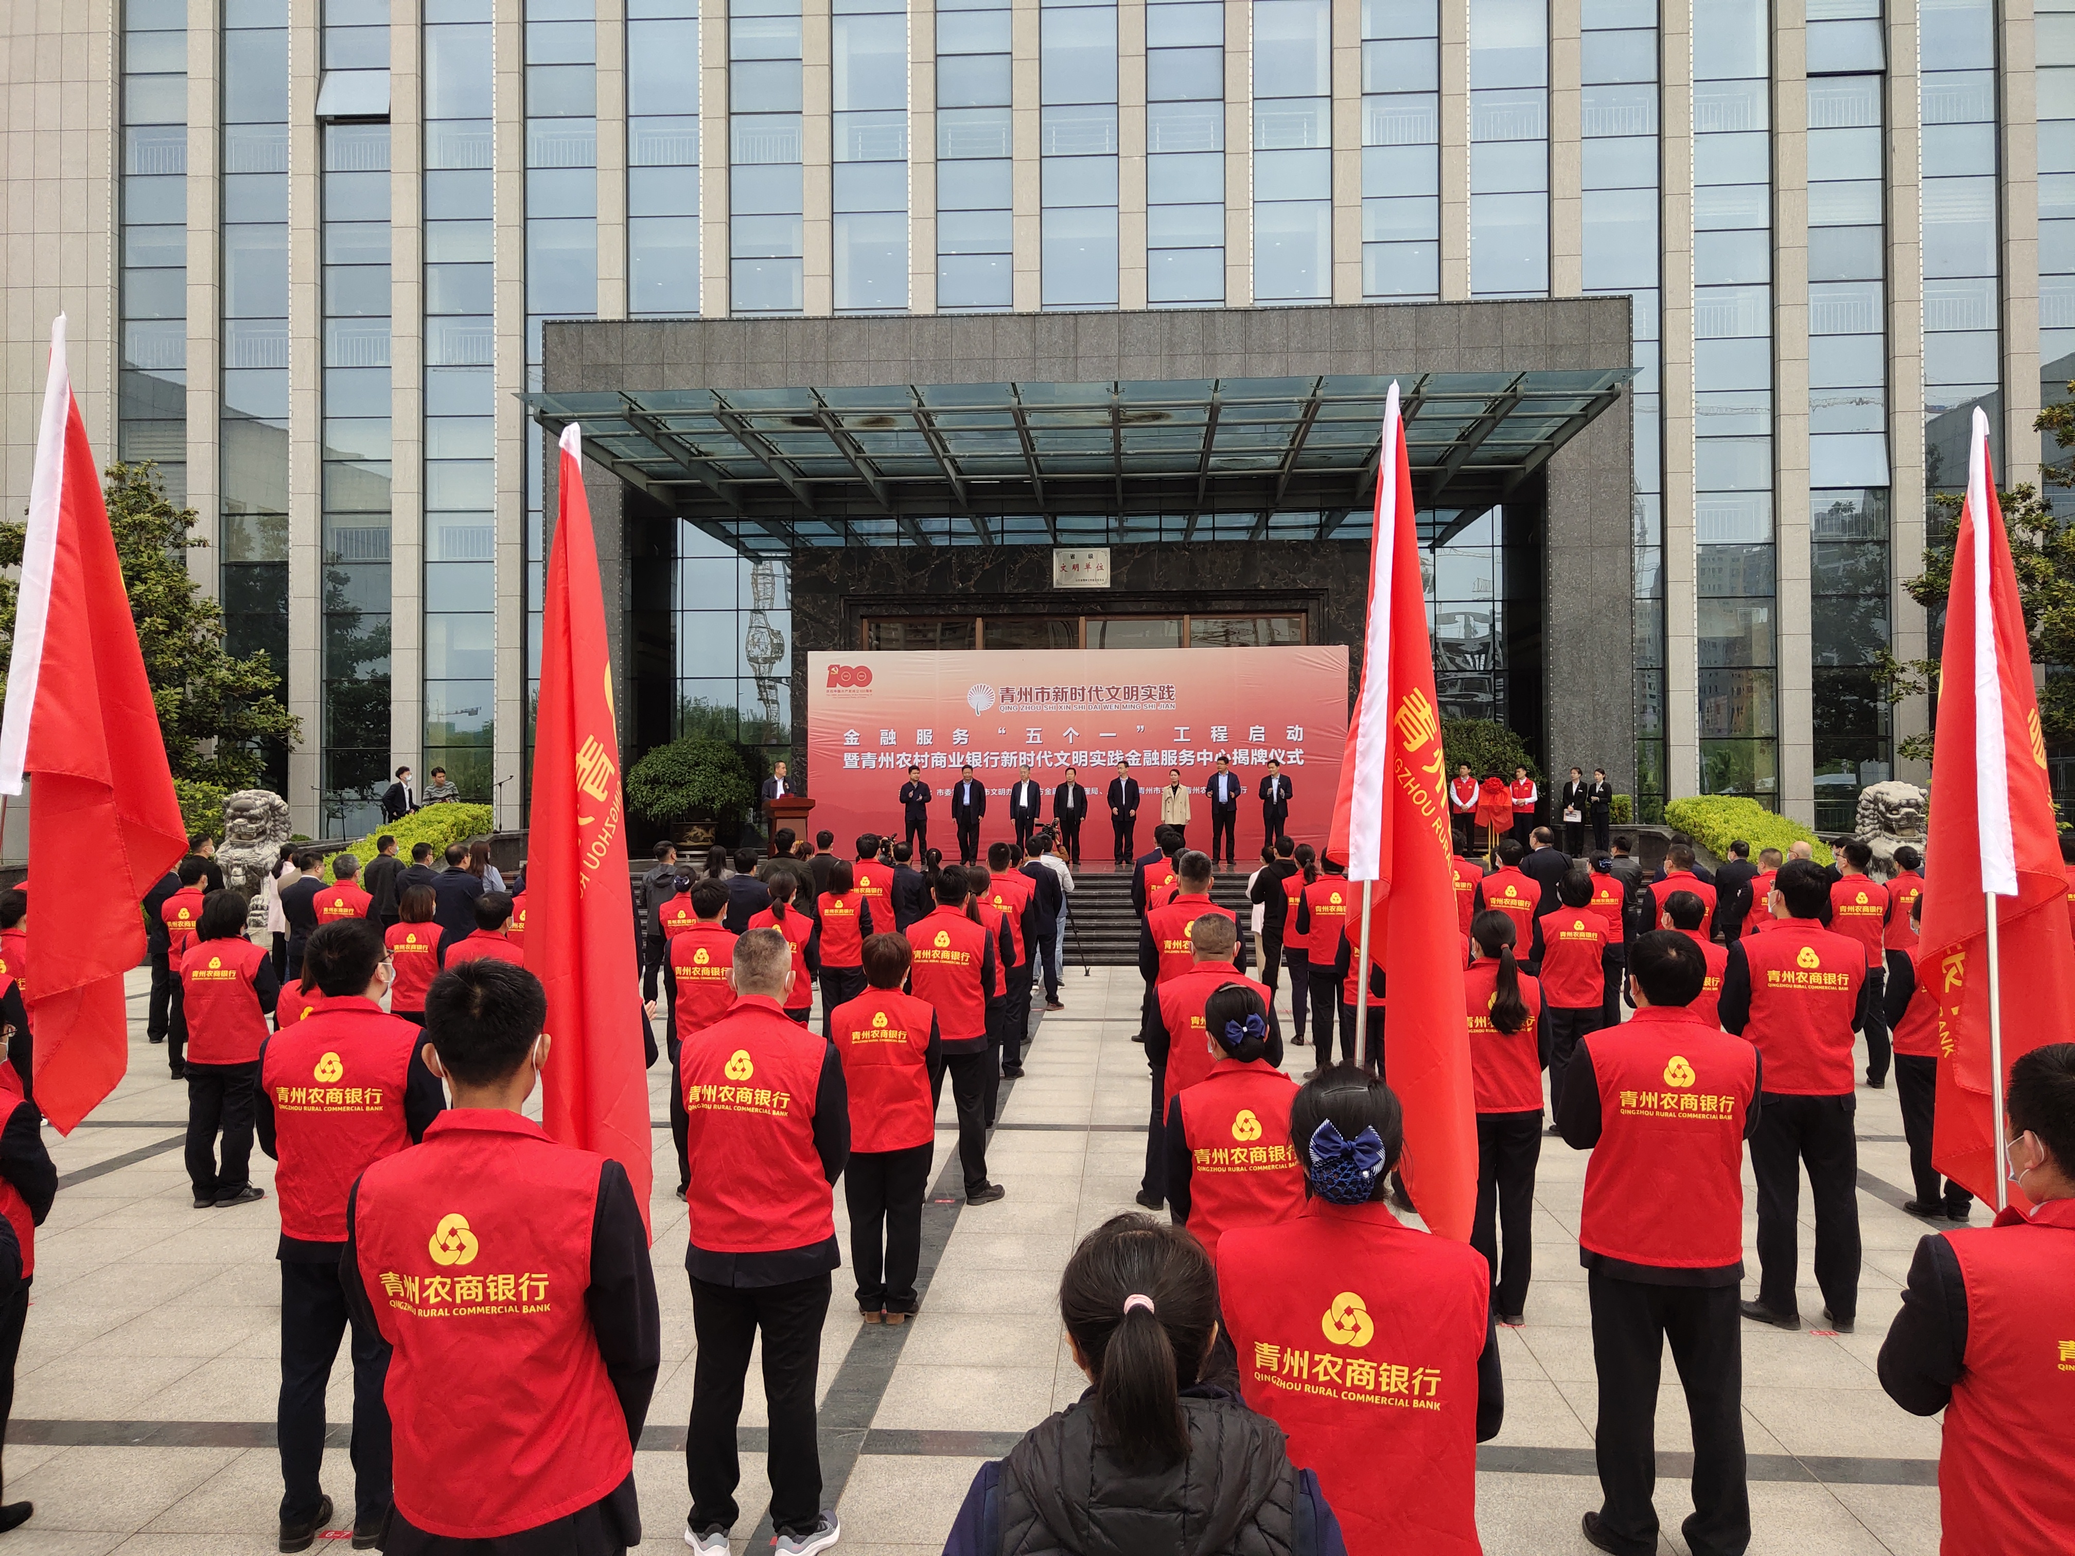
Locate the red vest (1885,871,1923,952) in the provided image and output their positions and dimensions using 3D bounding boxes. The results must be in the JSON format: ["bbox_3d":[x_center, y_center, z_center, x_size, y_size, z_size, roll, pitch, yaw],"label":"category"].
[{"bbox_3d":[7.524,1.150,15.500,0.450,0.680,0.290,0,-1,-6],"label":"red vest"}]

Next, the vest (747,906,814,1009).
[{"bbox_3d":[-1.654,1.160,11.650,0.440,0.680,0.290,0,-1,7],"label":"vest"}]

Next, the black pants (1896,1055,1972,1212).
[{"bbox_3d":[4.566,1.753,9.150,0.400,0.900,0.310,0,-1,-3],"label":"black pants"}]

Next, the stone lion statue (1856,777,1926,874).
[{"bbox_3d":[10.366,0.914,21.800,0.950,1.750,1.150,0,-1,4],"label":"stone lion statue"}]

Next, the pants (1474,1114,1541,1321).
[{"bbox_3d":[1.899,1.729,7.380,0.330,0.900,0.250,0,-1,3],"label":"pants"}]

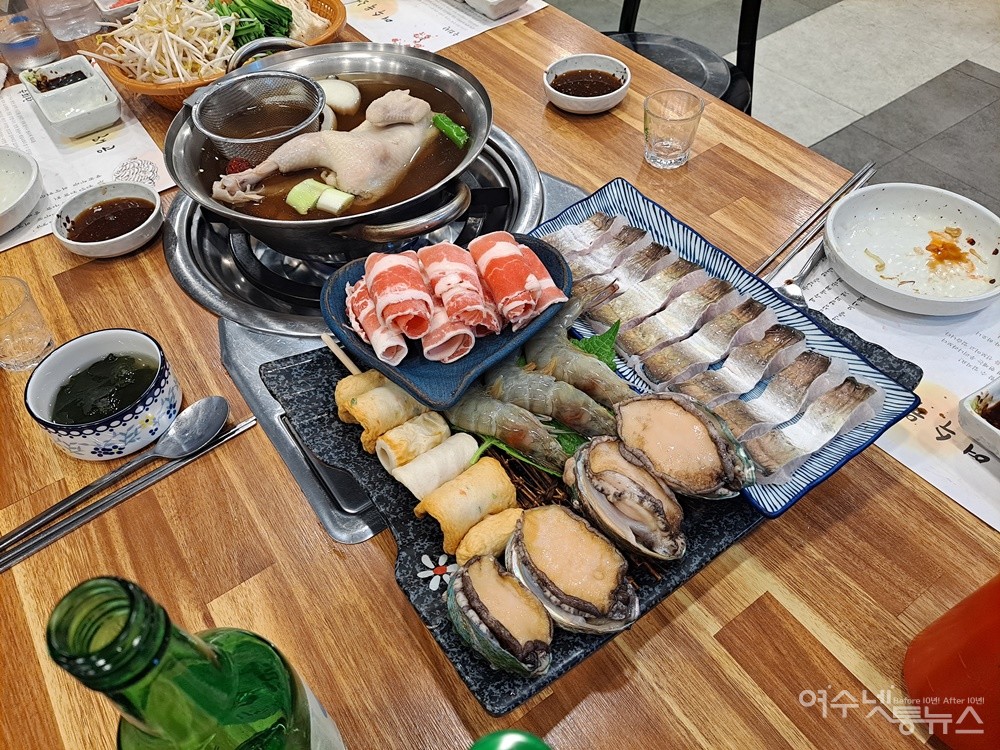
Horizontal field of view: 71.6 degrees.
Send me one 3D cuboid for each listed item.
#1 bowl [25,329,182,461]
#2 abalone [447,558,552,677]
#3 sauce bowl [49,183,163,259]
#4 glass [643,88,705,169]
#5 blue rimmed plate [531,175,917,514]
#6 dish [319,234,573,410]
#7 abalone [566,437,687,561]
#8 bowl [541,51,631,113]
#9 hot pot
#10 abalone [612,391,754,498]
[{"bbox_3d":[-0.289,0.016,0.517,0.094,0.048,0.094,-1,50,1],"label":"bowl"},{"bbox_3d":[0.000,0.137,0.396,0.047,0.030,0.072,-16,49,-35],"label":"abalone"},{"bbox_3d":[-0.368,-0.144,0.663,0.097,0.030,0.097,-1,50,1],"label":"sauce bowl"},{"bbox_3d":[0.175,-0.252,0.719,0.060,0.061,0.060,-1,50,1],"label":"glass"},{"bbox_3d":[0.139,-0.034,0.539,0.158,0.032,0.305,-28,55,-20],"label":"blue rimmed plate"},{"bbox_3d":[-0.038,-0.029,0.513,0.188,0.042,0.178,-5,50,-3],"label":"dish"},{"bbox_3d":[0.081,0.079,0.441,0.053,0.030,0.085,-22,52,-35],"label":"abalone"},{"bbox_3d":[0.101,-0.329,0.805,0.101,0.031,0.101,-1,50,1],"label":"bowl"},{"bbox_3d":[-0.147,-0.200,0.647,0.290,0.083,0.320,-25,54,-18],"label":"hot pot"},{"bbox_3d":[0.123,0.046,0.459,0.088,0.028,0.059,29,62,23],"label":"abalone"}]

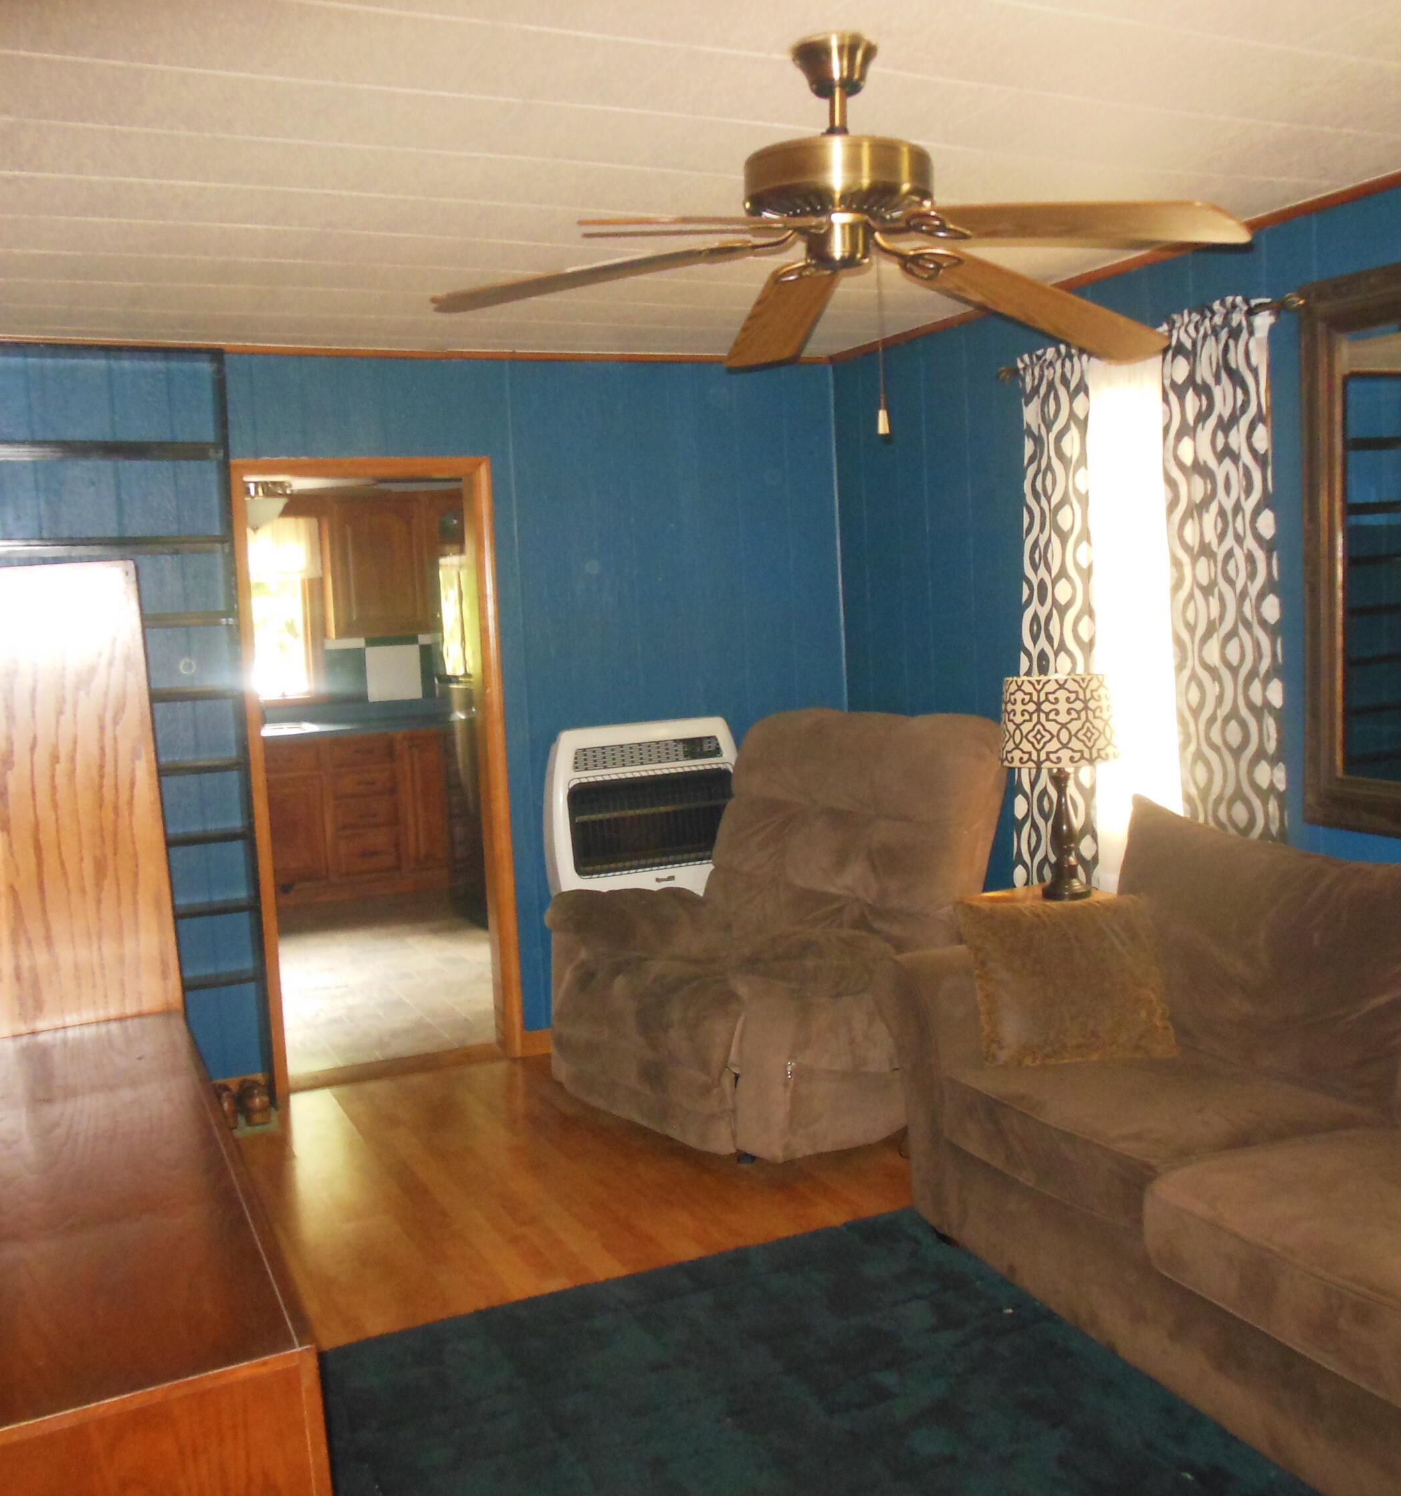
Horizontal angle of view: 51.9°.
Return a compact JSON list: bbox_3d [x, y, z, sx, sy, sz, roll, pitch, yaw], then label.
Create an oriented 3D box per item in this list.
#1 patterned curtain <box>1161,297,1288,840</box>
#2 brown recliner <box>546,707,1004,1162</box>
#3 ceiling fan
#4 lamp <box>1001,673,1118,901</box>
[{"bbox_3d":[1.355,-0.070,3.722,0.089,2.100,0.364,-6,7,-26],"label":"patterned curtain"},{"bbox_3d":[0.189,0.518,4.546,1.015,1.143,1.005,-8,8,-40],"label":"brown recliner"},{"bbox_3d":[0.216,-0.877,2.223,1.280,0.394,1.280,-6,7,-26],"label":"ceiling fan"},{"bbox_3d":[1.017,0.104,3.994,0.310,0.603,0.310,-3,6,0],"label":"lamp"}]

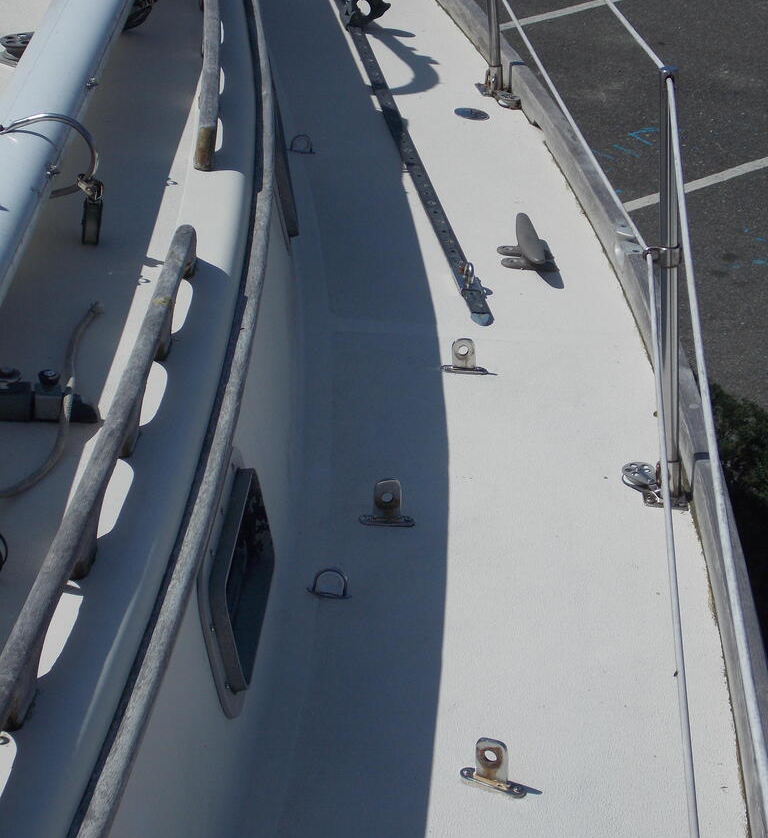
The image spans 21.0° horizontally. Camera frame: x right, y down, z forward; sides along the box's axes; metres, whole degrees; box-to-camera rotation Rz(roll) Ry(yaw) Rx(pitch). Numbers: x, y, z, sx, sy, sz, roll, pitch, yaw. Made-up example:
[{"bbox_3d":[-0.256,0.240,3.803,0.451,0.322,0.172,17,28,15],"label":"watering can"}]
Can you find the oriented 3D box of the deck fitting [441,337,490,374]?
[{"bbox_3d":[0.132,-0.101,3.362,0.076,0.056,0.019,4,25,5],"label":"deck fitting"}]

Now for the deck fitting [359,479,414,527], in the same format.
[{"bbox_3d":[0.005,0.115,2.813,0.076,0.063,0.019,3,24,4],"label":"deck fitting"}]

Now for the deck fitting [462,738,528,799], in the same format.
[{"bbox_3d":[0.119,0.373,2.241,0.076,0.058,0.019,12,27,25],"label":"deck fitting"}]

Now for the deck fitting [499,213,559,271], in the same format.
[{"bbox_3d":[0.270,-0.320,3.830,0.112,0.057,0.235,2,26,-7],"label":"deck fitting"}]

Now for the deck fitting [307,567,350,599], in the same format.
[{"bbox_3d":[-0.069,0.204,2.613,0.057,0.039,0.015,8,25,17],"label":"deck fitting"}]

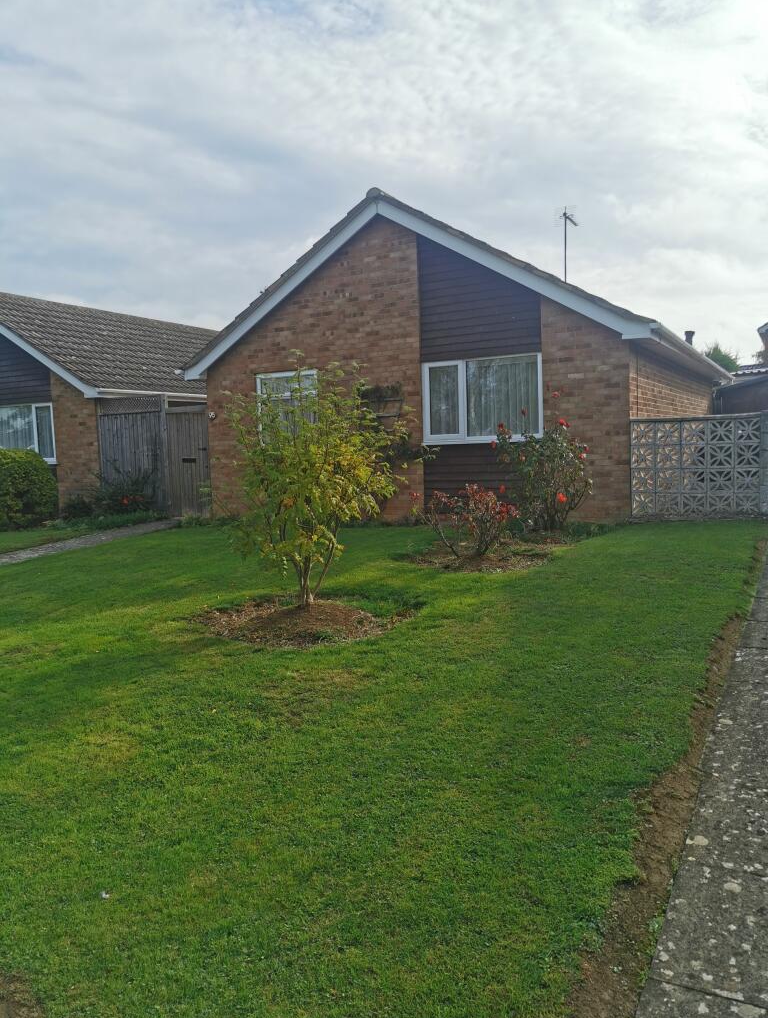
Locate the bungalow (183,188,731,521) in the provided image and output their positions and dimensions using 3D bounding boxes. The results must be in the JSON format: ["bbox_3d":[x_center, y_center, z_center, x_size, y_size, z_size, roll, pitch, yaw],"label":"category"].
[{"bbox_3d":[2.219,-2.581,15.692,7.690,4.720,9.470,1,5,29],"label":"bungalow"}]

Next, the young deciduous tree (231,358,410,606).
[{"bbox_3d":[-0.543,-0.213,6.420,1.420,2.000,1.420,-2,4,0],"label":"young deciduous tree"}]

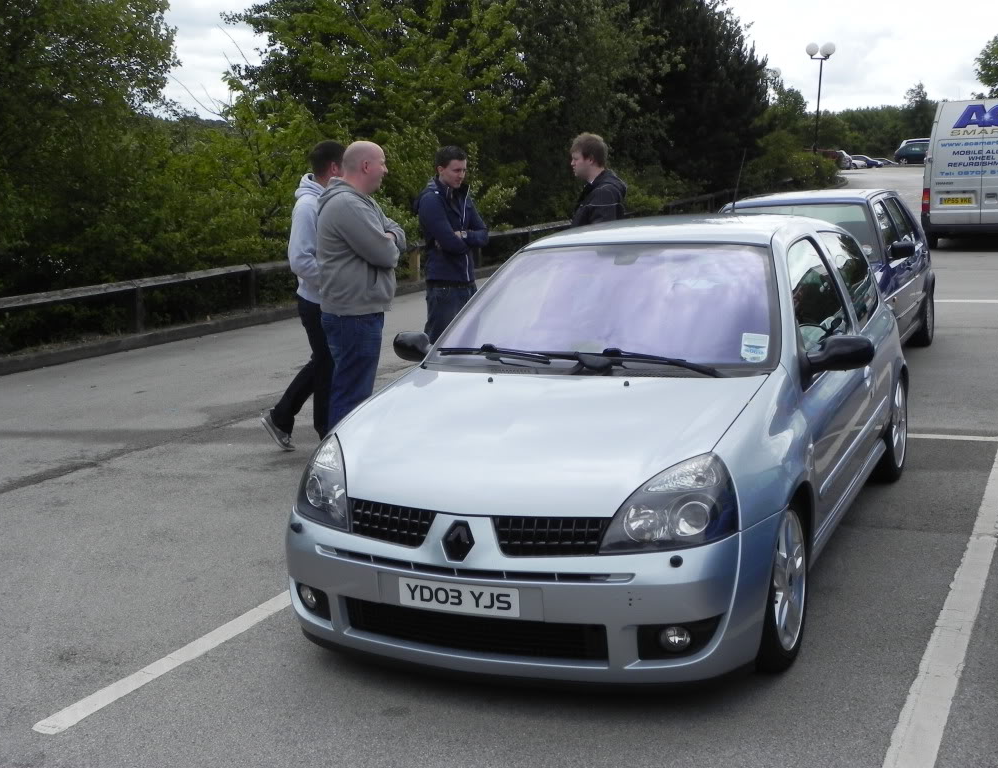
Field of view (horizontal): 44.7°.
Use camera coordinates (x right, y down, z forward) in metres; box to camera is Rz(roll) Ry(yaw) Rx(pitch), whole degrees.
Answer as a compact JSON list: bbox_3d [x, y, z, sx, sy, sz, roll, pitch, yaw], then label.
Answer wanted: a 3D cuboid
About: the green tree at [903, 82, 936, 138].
[{"bbox_3d":[36.492,-23.073,105.000,3.400,6.200,3.400,-2,10,0],"label":"green tree"}]

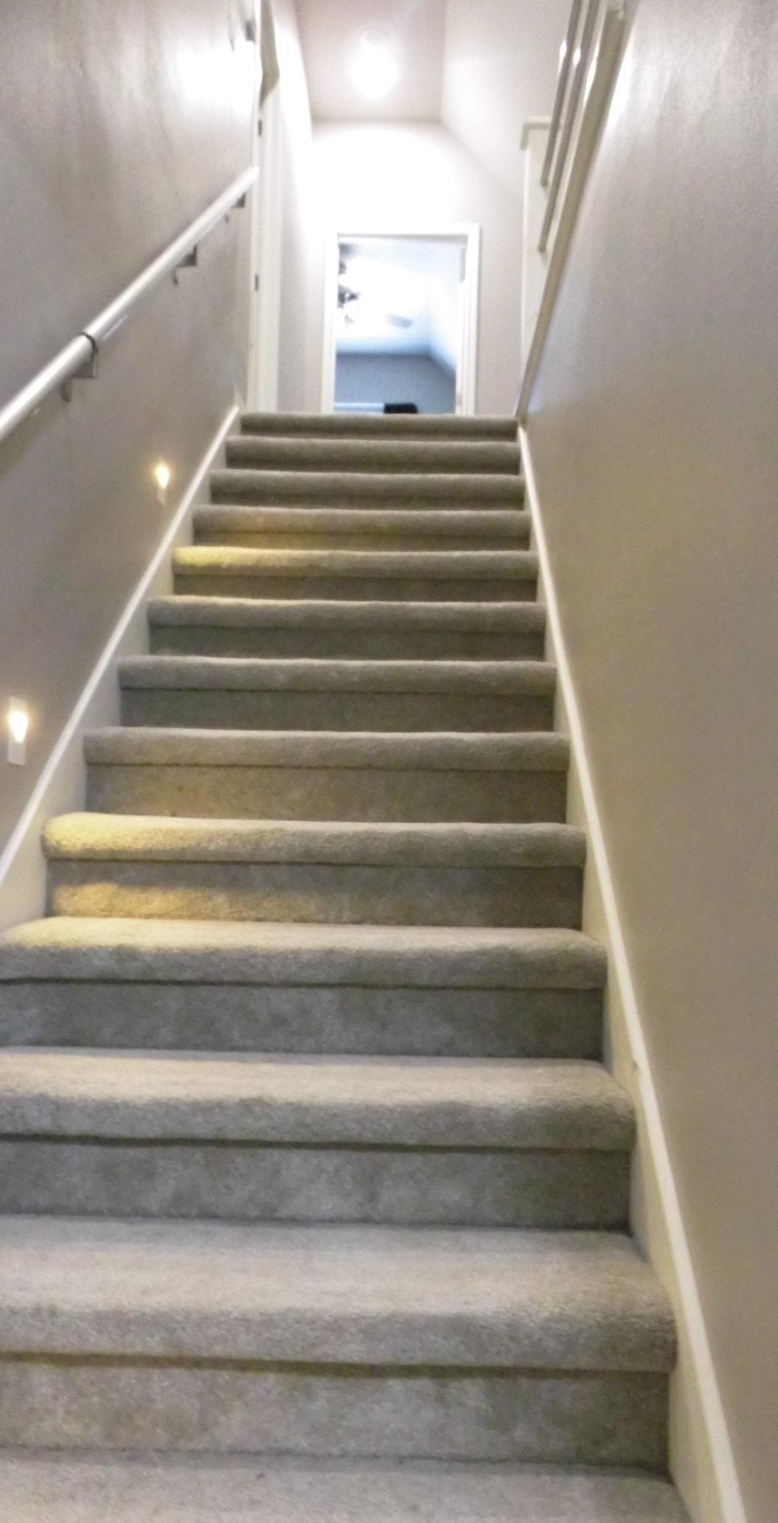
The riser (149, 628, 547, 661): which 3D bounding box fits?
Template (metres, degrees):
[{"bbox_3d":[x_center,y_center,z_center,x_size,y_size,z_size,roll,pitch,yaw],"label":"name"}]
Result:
[{"bbox_3d":[-0.108,-0.281,2.887,1.030,0.125,0.036,1,-3,2],"label":"riser"}]

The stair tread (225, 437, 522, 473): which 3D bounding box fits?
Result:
[{"bbox_3d":[-0.067,-1.091,4.015,1.035,0.074,0.280,1,-4,2],"label":"stair tread"}]

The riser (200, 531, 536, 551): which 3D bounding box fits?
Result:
[{"bbox_3d":[-0.086,-0.635,3.394,1.030,0.125,0.036,1,-3,2],"label":"riser"}]

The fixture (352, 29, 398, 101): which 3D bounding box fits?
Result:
[{"bbox_3d":[-0.079,-3.834,6.053,0.230,0.250,0.200,1,-4,2],"label":"fixture"}]

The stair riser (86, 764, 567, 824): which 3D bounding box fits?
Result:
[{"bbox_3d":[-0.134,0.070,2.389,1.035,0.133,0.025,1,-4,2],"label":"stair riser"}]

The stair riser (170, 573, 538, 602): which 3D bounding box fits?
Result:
[{"bbox_3d":[-0.097,-0.458,3.140,1.030,0.125,0.036,1,-3,2],"label":"stair riser"}]

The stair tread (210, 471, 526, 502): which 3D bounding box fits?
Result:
[{"bbox_3d":[-0.070,-0.901,3.748,1.030,0.075,0.269,1,-3,2],"label":"stair tread"}]

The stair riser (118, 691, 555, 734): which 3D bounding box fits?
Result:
[{"bbox_3d":[-0.119,-0.103,2.634,1.030,0.125,0.036,1,-3,2],"label":"stair riser"}]

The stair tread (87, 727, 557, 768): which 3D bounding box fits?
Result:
[{"bbox_3d":[-0.129,-0.016,2.487,1.035,0.074,0.280,1,-4,2],"label":"stair tread"}]

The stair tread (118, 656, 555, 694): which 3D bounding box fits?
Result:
[{"bbox_3d":[-0.114,-0.192,2.734,1.030,0.075,0.269,1,-3,2],"label":"stair tread"}]

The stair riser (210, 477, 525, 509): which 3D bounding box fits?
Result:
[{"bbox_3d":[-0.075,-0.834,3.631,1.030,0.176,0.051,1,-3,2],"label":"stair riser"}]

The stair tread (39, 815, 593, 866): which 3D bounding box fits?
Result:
[{"bbox_3d":[-0.140,0.163,2.233,1.035,0.074,0.280,1,-4,2],"label":"stair tread"}]

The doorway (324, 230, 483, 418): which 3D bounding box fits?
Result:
[{"bbox_3d":[0.065,-2.204,6.646,0.945,2.090,0.120,1,-4,2],"label":"doorway"}]

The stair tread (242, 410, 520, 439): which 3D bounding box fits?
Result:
[{"bbox_3d":[-0.048,-1.255,4.255,1.030,0.075,0.269,1,-3,2],"label":"stair tread"}]

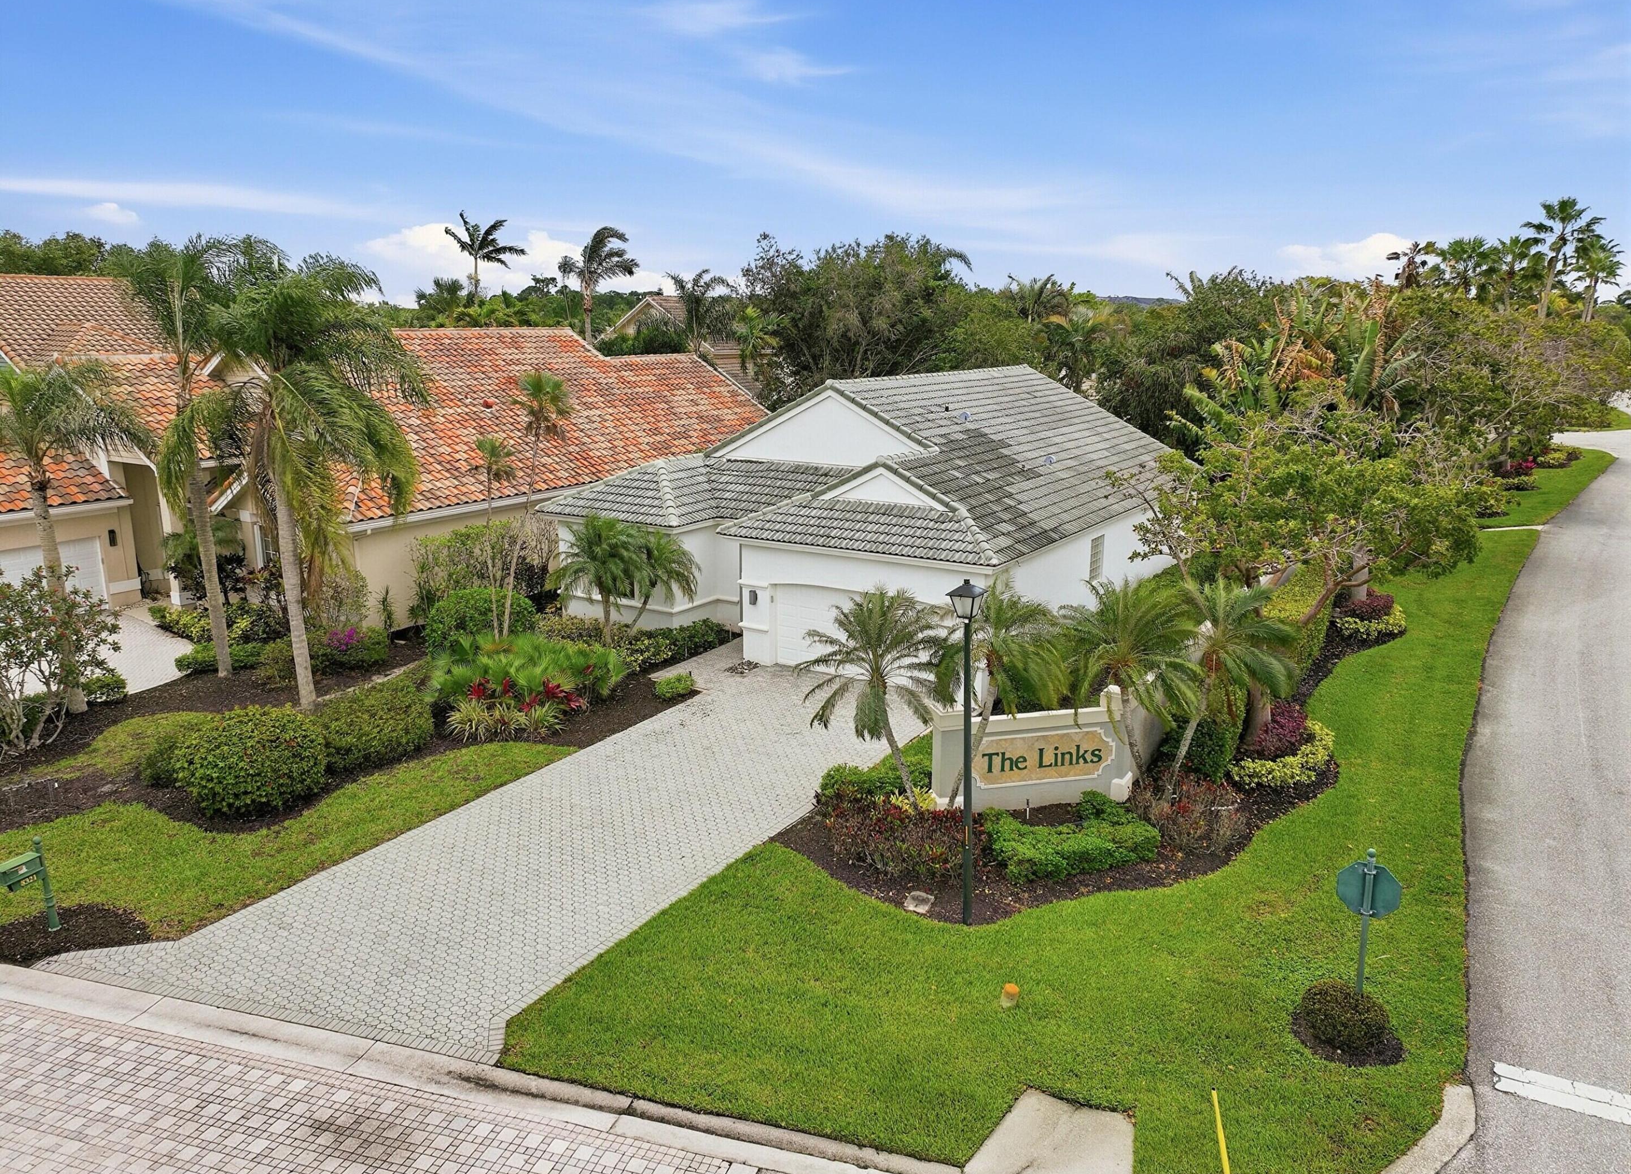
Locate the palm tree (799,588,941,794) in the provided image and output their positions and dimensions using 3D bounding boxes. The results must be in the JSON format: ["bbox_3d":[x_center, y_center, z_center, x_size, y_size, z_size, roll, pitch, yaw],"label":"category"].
[{"bbox_3d":[0.927,1.878,18.509,2.450,3.839,2.450,0,13,3],"label":"palm tree"}]

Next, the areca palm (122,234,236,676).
[{"bbox_3d":[-14.181,-2.856,26.138,2.800,10.200,2.900,-1,13,0],"label":"areca palm"}]

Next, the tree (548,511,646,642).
[{"bbox_3d":[-5.554,-0.138,28.816,2.501,3.466,2.501,-3,13,-11],"label":"tree"}]

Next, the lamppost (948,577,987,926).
[{"bbox_3d":[2.070,2.313,15.370,0.440,4.956,0.440,2,13,8],"label":"lamppost"}]

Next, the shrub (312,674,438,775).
[{"bbox_3d":[-8.888,2.576,21.600,1.700,1.250,2.500,12,18,42],"label":"shrub"}]

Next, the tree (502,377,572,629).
[{"bbox_3d":[-7.095,-1.975,28.679,1.811,7.119,1.666,-4,14,-14],"label":"tree"}]

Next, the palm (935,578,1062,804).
[{"bbox_3d":[3.056,1.908,18.766,2.116,4.183,2.116,2,13,9],"label":"palm"}]

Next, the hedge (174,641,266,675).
[{"bbox_3d":[-14.532,1.729,27.905,2.200,0.500,1.100,-3,13,-10],"label":"hedge"}]

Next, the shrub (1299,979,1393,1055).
[{"bbox_3d":[6.018,4.879,12.851,0.980,0.680,0.980,-1,13,0],"label":"shrub"}]

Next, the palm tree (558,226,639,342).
[{"bbox_3d":[-9.910,-10.286,53.018,3.600,12.600,3.500,-1,13,0],"label":"palm tree"}]

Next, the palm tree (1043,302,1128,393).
[{"bbox_3d":[11.447,-7.478,48.018,3.573,8.914,3.573,3,14,13],"label":"palm tree"}]

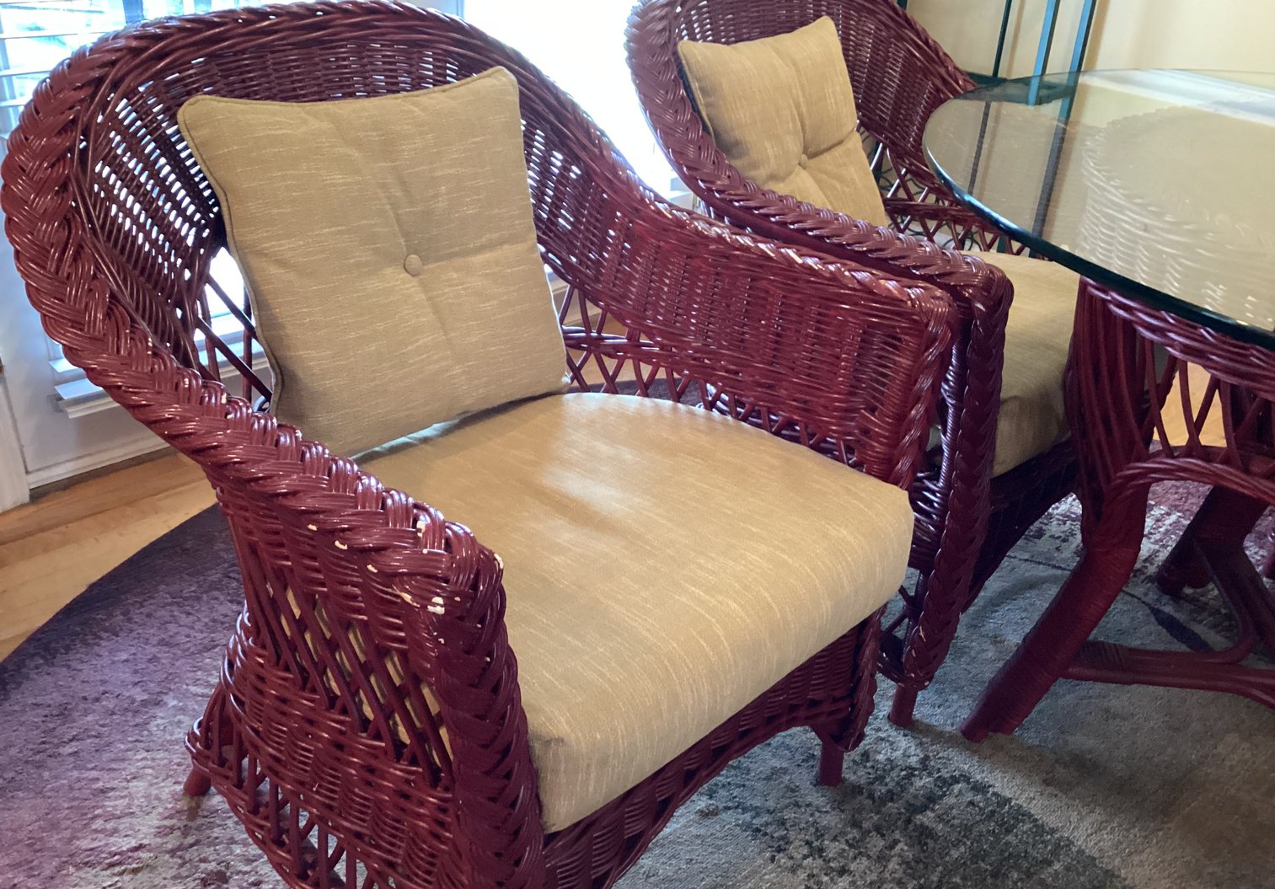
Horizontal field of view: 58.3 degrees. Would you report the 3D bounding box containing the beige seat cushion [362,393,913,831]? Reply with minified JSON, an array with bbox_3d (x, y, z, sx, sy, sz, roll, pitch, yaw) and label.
[{"bbox_3d":[-0.050,0.093,1.156,0.574,0.108,0.500,-23,38,-38],"label":"beige seat cushion"}]

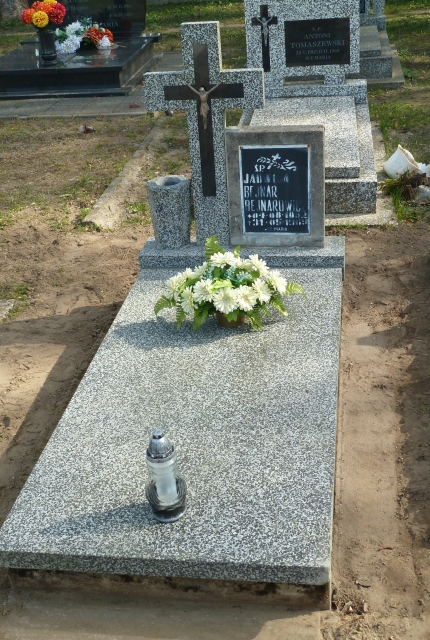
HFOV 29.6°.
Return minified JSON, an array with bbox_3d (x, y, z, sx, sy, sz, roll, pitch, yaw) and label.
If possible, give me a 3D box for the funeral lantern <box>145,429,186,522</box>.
[{"bbox_3d":[-0.131,0.407,2.155,0.109,0.277,0.109,1,28,9],"label":"funeral lantern"}]

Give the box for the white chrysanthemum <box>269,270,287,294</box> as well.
[{"bbox_3d":[0.238,-0.142,3.076,0.048,0.095,0.095,-26,5,47],"label":"white chrysanthemum"}]

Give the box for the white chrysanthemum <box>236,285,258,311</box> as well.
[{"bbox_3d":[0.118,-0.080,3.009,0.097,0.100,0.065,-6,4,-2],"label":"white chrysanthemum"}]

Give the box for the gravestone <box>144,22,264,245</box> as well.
[{"bbox_3d":[-0.029,-0.776,3.508,0.495,0.959,0.062,1,28,9],"label":"gravestone"}]

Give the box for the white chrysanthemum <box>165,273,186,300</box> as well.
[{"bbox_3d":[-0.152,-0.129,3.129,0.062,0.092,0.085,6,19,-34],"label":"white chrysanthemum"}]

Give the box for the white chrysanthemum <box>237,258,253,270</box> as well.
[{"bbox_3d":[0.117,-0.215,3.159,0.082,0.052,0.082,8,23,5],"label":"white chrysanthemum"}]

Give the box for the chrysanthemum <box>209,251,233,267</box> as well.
[{"bbox_3d":[0.027,-0.235,3.154,0.092,0.055,0.090,-5,21,12],"label":"chrysanthemum"}]

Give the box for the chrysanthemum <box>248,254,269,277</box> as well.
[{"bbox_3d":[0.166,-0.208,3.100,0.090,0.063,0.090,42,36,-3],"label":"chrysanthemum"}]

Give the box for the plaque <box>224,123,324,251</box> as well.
[{"bbox_3d":[0.270,-0.581,3.607,0.419,0.519,0.085,0,24,9],"label":"plaque"}]

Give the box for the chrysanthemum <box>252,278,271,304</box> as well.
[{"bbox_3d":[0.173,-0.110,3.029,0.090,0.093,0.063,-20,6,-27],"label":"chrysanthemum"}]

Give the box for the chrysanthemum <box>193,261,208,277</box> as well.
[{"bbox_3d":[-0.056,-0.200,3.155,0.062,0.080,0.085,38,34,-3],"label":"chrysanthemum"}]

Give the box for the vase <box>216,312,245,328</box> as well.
[{"bbox_3d":[0.062,-0.034,3.151,0.118,0.090,0.118,1,29,10],"label":"vase"}]

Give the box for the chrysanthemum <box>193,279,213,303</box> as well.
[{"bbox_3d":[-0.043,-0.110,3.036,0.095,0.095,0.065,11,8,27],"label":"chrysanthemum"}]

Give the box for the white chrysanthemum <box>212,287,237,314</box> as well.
[{"bbox_3d":[0.036,-0.072,3.015,0.098,0.100,0.048,3,3,13],"label":"white chrysanthemum"}]

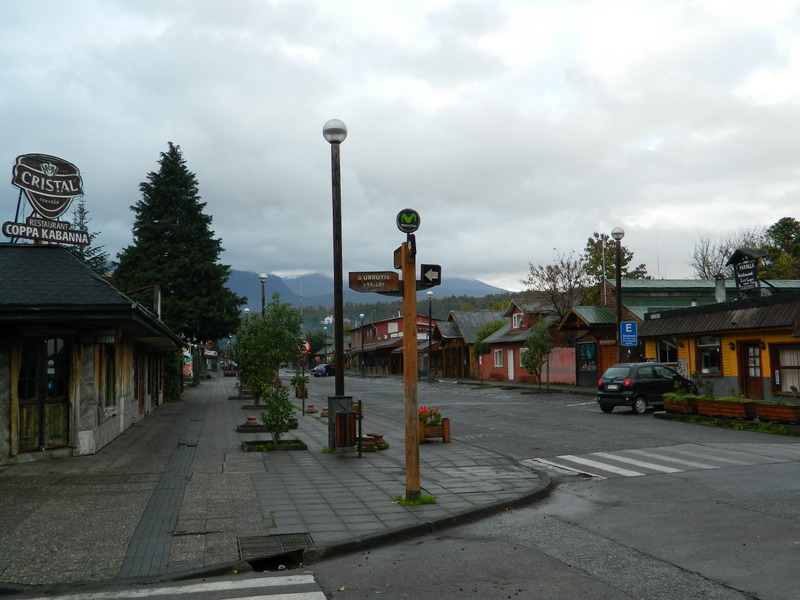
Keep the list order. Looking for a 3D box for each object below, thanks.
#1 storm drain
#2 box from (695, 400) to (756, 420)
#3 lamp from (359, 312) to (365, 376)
[{"bbox_3d":[-1.076,2.220,7.070,0.670,0.150,0.870,0,-4,-12],"label":"storm drain"},{"bbox_3d":[8.213,2.747,20.243,0.550,0.380,2.032,0,-5,-12],"label":"box"},{"bbox_3d":[-3.458,4.098,74.000,0.450,5.800,0.450,0,-4,-12],"label":"lamp"}]

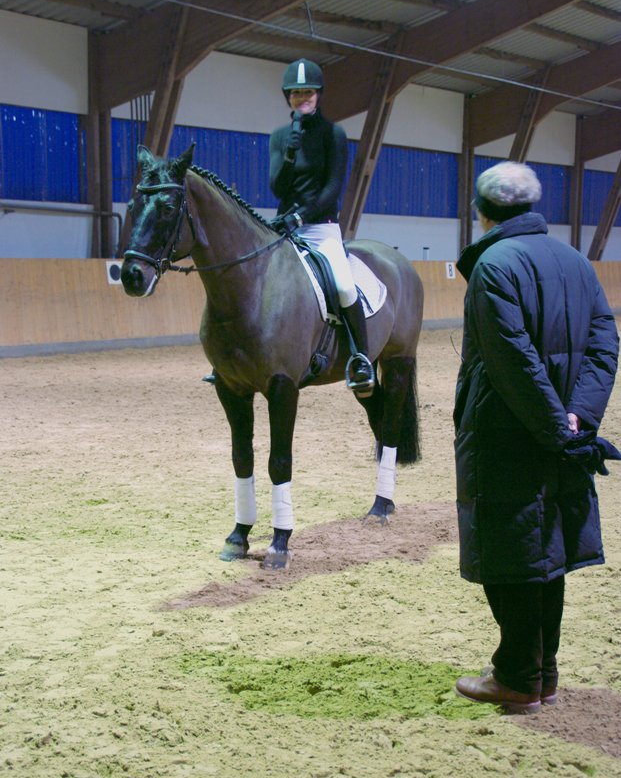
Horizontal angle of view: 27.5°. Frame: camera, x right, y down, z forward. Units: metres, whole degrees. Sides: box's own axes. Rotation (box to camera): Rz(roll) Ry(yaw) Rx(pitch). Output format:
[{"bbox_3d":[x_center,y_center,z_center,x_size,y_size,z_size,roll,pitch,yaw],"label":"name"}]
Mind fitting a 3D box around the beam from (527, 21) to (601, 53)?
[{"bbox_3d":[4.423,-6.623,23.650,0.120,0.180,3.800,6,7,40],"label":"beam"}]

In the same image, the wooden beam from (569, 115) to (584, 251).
[{"bbox_3d":[6.538,-4.671,31.045,0.230,4.000,0.200,6,8,41],"label":"wooden beam"}]

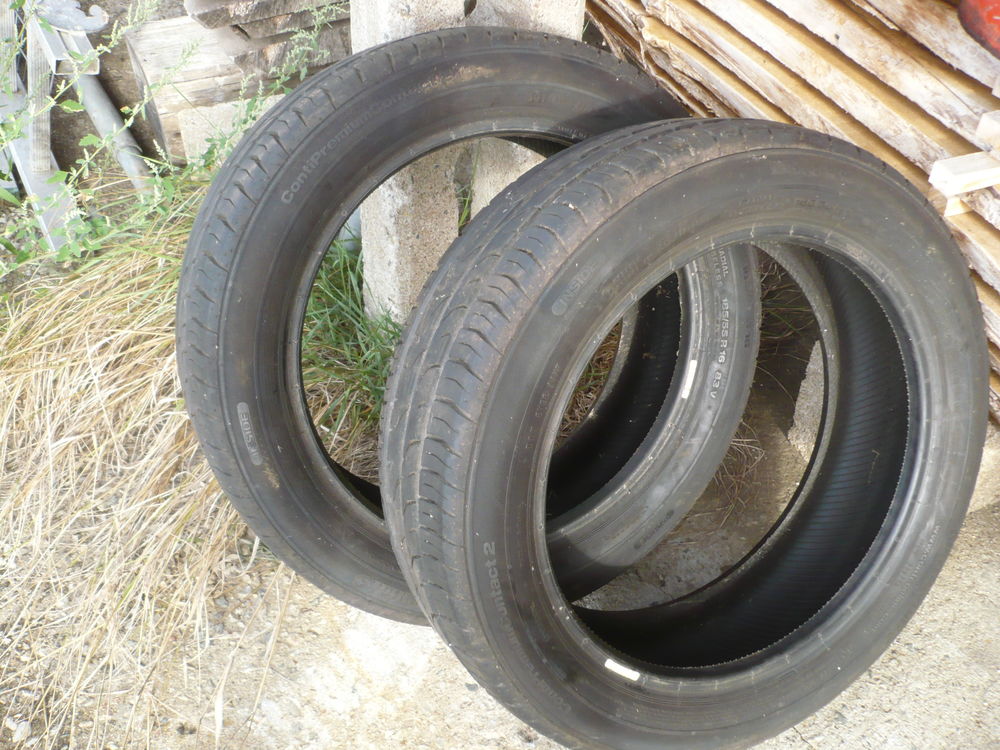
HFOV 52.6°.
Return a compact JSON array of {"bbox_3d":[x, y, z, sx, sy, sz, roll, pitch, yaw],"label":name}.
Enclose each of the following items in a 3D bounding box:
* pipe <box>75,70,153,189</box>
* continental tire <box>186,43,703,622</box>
[{"bbox_3d":[-0.673,-0.435,1.750,0.046,0.046,0.425,-20,59,-24],"label":"pipe"},{"bbox_3d":[-0.020,-0.046,1.069,0.608,0.608,0.187,-15,18,-19],"label":"continental tire"}]

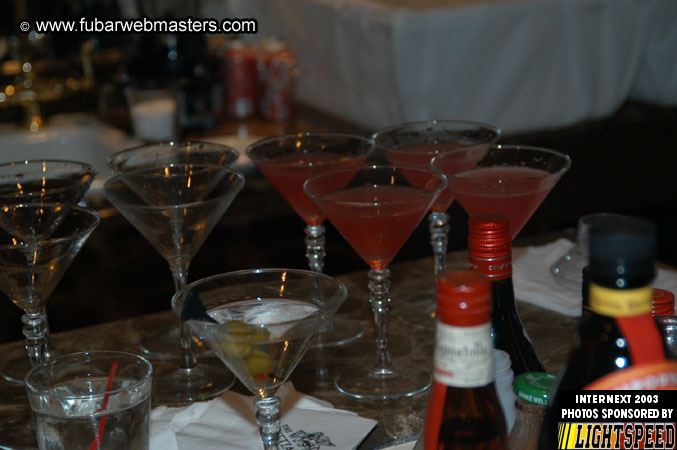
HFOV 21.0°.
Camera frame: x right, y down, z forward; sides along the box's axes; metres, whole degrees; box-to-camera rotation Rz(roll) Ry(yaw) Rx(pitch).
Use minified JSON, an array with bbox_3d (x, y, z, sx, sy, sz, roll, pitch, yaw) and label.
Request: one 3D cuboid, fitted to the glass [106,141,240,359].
[{"bbox_3d":[-0.144,0.024,1.646,0.118,0.174,0.118,-2,16,0],"label":"glass"}]

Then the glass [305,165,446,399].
[{"bbox_3d":[0.034,0.050,1.534,0.118,0.174,0.118,-2,16,0],"label":"glass"}]

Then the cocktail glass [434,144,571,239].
[{"bbox_3d":[0.142,0.031,1.584,0.118,0.174,0.118,-2,16,0],"label":"cocktail glass"}]

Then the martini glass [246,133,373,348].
[{"bbox_3d":[-0.022,0.015,1.661,0.118,0.174,0.118,-2,16,0],"label":"martini glass"}]

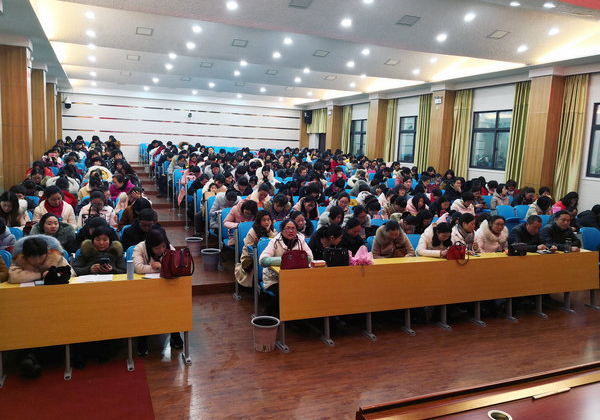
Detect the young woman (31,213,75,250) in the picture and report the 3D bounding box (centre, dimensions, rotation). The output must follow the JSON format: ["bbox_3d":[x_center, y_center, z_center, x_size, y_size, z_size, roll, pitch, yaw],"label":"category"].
[{"bbox_3d":[-2.487,0.602,4.705,0.500,1.140,0.660,-1,8,-26],"label":"young woman"}]

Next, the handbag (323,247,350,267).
[{"bbox_3d":[0.361,0.444,4.610,0.265,0.195,0.120,0,8,-23],"label":"handbag"}]

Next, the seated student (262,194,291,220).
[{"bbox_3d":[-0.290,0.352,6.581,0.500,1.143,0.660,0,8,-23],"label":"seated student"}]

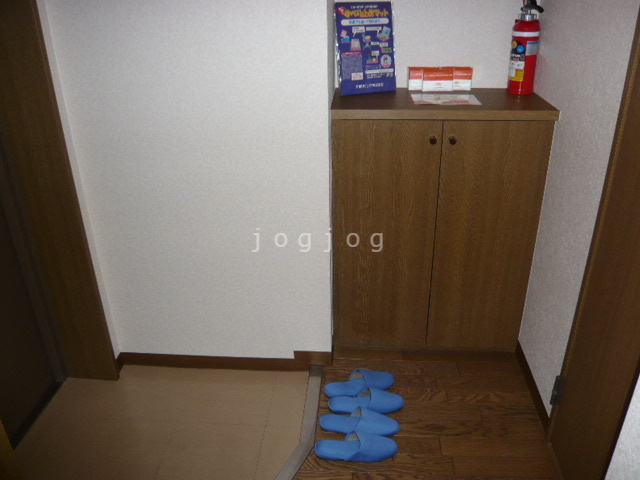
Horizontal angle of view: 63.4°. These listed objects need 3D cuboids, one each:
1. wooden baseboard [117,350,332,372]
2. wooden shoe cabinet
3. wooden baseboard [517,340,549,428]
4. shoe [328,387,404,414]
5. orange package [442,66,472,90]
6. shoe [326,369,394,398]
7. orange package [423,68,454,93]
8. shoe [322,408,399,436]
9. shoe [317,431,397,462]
[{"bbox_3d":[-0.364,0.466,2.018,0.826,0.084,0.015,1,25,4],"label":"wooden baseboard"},{"bbox_3d":[0.410,-0.063,1.997,0.705,0.946,0.395,1,26,4],"label":"wooden shoe cabinet"},{"bbox_3d":[0.745,0.519,1.815,0.013,0.068,0.395,2,25,6],"label":"wooden baseboard"},{"bbox_3d":[0.162,0.541,1.781,0.262,0.073,0.091,0,25,1],"label":"shoe"},{"bbox_3d":[0.512,-0.603,1.938,0.110,0.078,0.030,1,25,4],"label":"orange package"},{"bbox_3d":[0.146,0.500,1.871,0.262,0.073,0.091,-6,25,-11],"label":"shoe"},{"bbox_3d":[0.440,-0.595,1.924,0.110,0.078,0.030,1,25,4],"label":"orange package"},{"bbox_3d":[0.131,0.581,1.697,0.262,0.073,0.091,3,25,8],"label":"shoe"},{"bbox_3d":[0.115,0.626,1.601,0.262,0.073,0.091,0,25,1],"label":"shoe"}]

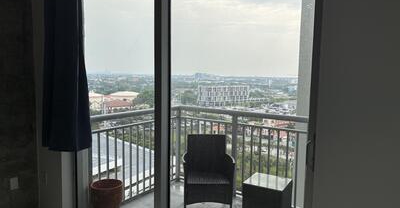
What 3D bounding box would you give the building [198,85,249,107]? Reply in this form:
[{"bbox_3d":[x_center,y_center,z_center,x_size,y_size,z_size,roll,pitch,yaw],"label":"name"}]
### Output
[{"bbox_3d":[23.654,-8.982,320.623,50.000,21.000,22.000,0,6,-14],"label":"building"}]

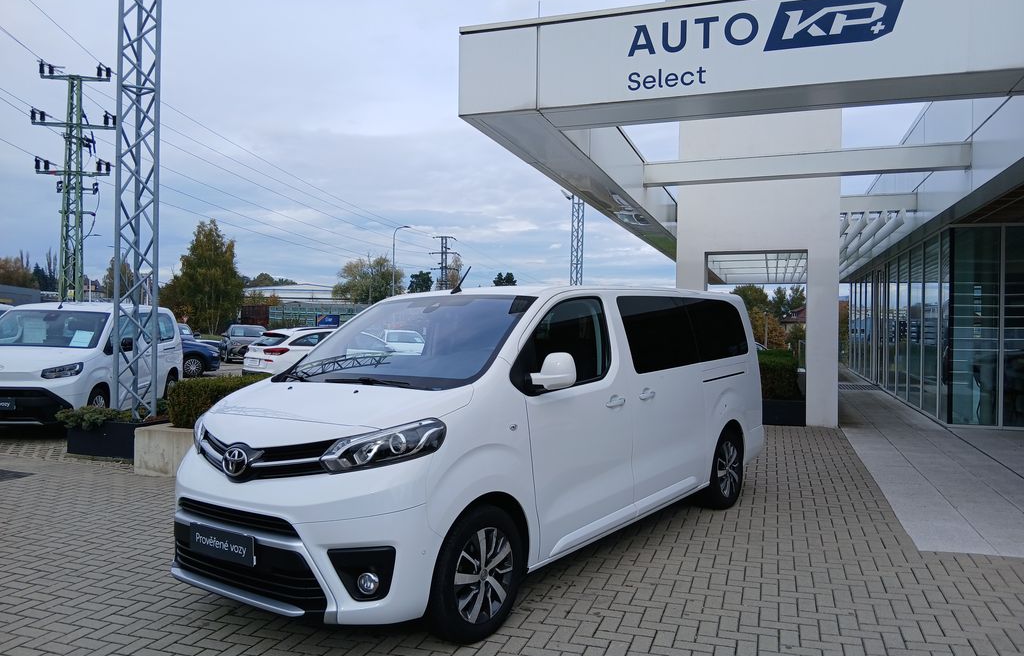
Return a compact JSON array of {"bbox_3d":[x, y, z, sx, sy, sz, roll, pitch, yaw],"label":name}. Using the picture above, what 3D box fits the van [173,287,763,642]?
[{"bbox_3d":[0.105,0.600,5.700,1.980,1.900,4.980,0,1,37],"label":"van"}]

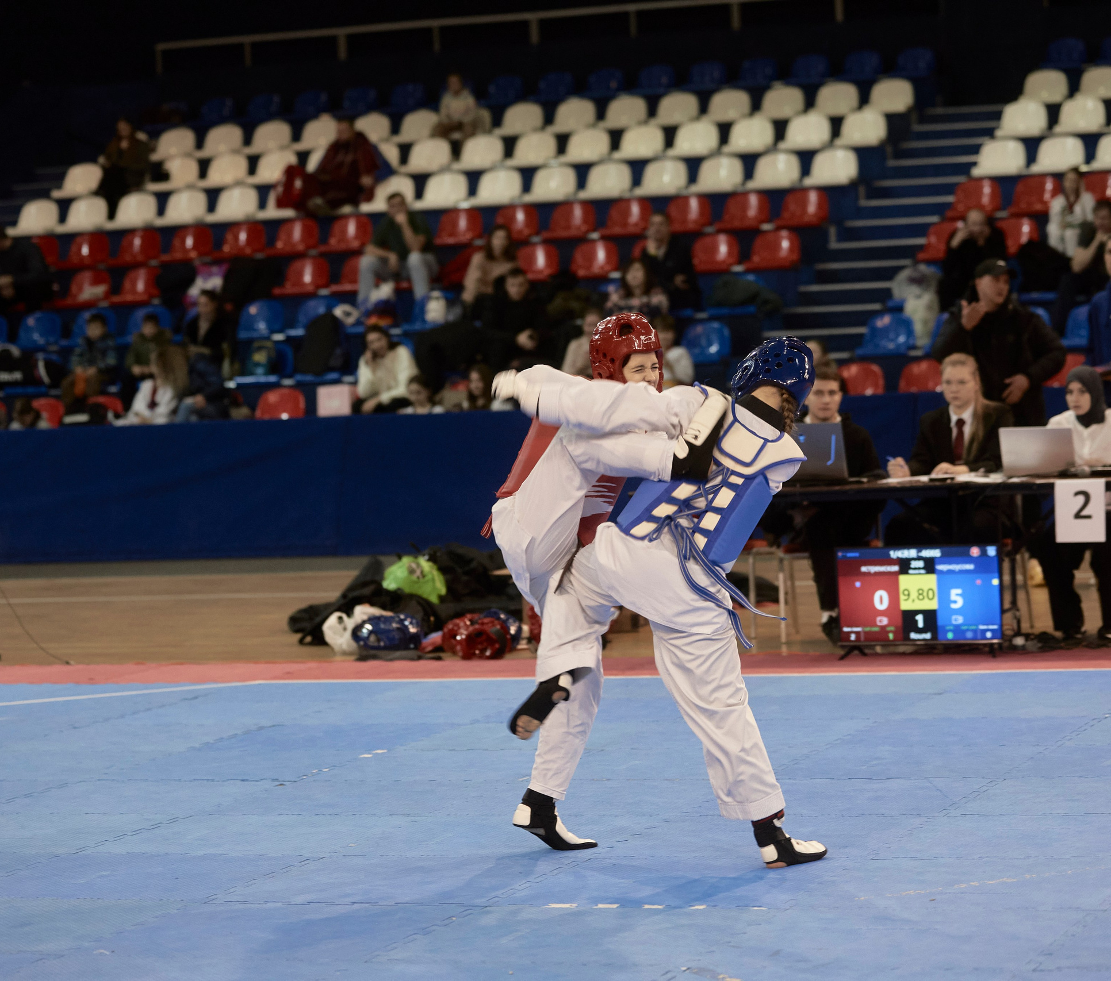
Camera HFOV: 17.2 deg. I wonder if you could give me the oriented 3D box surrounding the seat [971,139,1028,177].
[{"bbox_3d":[3.567,-2.699,29.764,0.397,0.299,0.372,-2,3,19],"label":"seat"}]

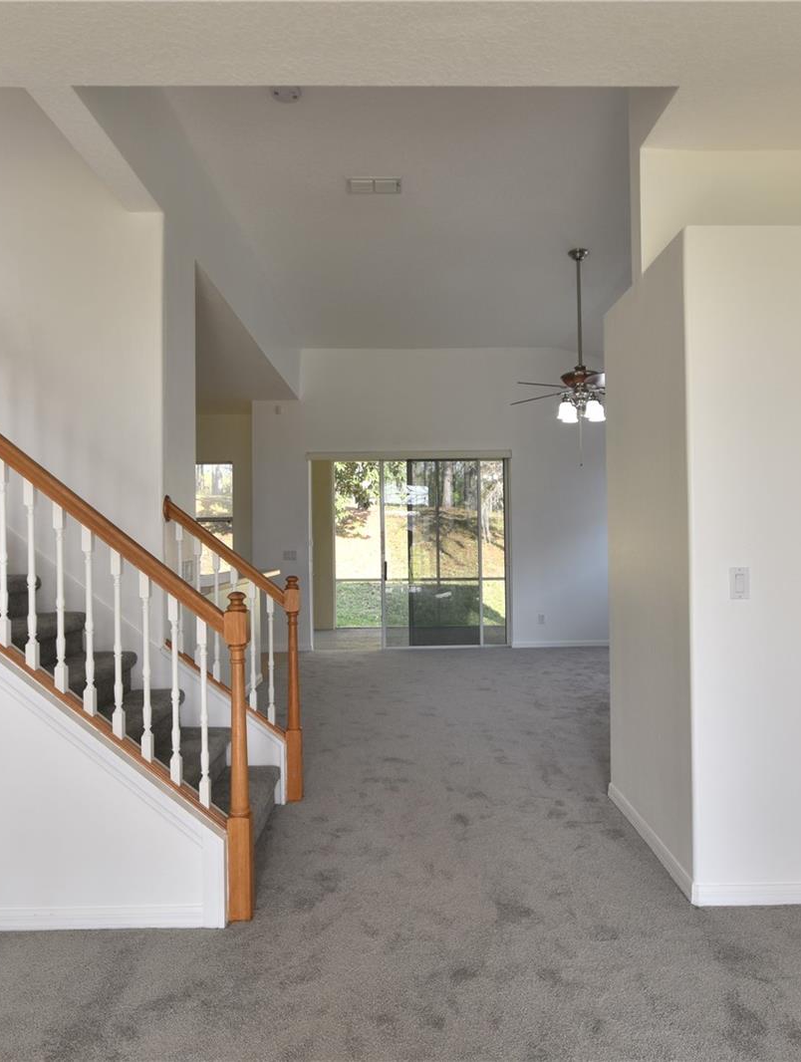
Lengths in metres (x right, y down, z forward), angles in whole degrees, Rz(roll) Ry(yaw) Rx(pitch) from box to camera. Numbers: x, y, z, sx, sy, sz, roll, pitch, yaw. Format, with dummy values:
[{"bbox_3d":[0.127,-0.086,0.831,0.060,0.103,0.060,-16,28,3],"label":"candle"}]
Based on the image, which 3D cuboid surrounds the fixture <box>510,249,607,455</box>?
[{"bbox_3d":[1.510,-1.500,5.560,1.340,1.630,1.340,-1,-1,0],"label":"fixture"}]

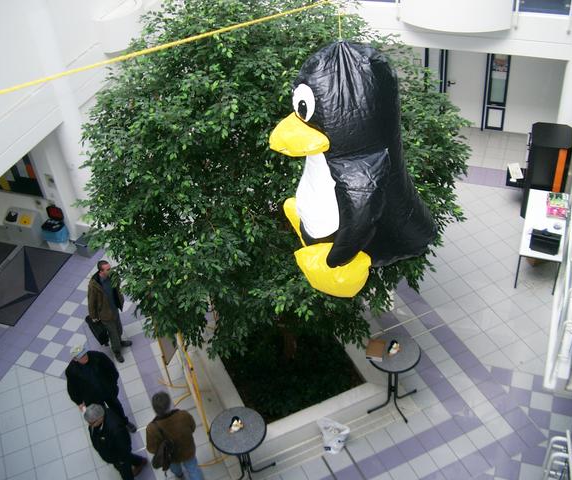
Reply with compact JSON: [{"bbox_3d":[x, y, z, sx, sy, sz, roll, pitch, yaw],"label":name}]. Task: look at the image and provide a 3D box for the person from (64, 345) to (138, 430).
[{"bbox_3d":[-2.562,2.034,9.362,0.600,1.740,0.500,-27,43,-23],"label":"person"}]

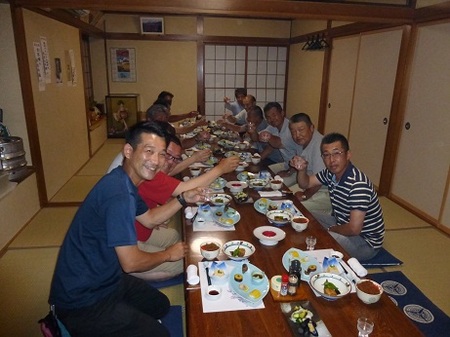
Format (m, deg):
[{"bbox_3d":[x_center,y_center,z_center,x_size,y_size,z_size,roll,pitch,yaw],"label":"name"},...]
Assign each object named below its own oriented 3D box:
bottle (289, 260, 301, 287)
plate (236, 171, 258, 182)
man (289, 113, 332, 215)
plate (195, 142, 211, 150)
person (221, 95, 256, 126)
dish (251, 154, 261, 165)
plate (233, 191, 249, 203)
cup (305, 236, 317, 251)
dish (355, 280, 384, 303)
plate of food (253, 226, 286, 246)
[{"bbox_3d":[0.344,0.507,1.559,0.056,0.137,0.056,-1,17,-7],"label":"bottle"},{"bbox_3d":[0.201,0.071,3.145,0.190,0.050,0.290,-2,17,-8],"label":"plate"},{"bbox_3d":[0.781,0.007,2.953,0.640,0.980,0.720,15,22,39],"label":"man"},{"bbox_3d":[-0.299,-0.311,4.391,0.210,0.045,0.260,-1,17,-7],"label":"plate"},{"bbox_3d":[0.370,-0.606,4.927,0.770,0.960,0.570,-6,18,-22],"label":"person"},{"bbox_3d":[0.334,-0.082,3.516,0.107,0.068,0.107,1,17,0],"label":"dish"},{"bbox_3d":[0.138,0.211,2.589,0.140,0.045,0.180,-1,17,-8],"label":"plate"},{"bbox_3d":[0.502,0.438,1.909,0.062,0.064,0.062,1,17,0],"label":"cup"},{"bbox_3d":[0.648,0.568,1.473,0.113,0.069,0.113,1,17,0],"label":"dish"},{"bbox_3d":[0.263,0.412,1.933,0.194,0.052,0.194,1,17,0],"label":"plate of food"}]

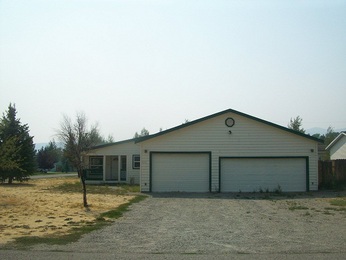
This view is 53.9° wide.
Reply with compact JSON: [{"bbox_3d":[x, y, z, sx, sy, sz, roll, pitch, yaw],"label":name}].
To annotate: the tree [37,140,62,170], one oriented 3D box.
[{"bbox_3d":[-30.600,6.500,84.000,6.400,7.600,6.000,0,-6,0],"label":"tree"}]

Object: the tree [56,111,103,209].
[{"bbox_3d":[-3.950,1.240,14.300,1.950,3.950,1.900,0,-6,0],"label":"tree"}]

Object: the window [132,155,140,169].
[{"bbox_3d":[-3.020,2.700,28.800,0.880,1.220,0.120,0,-6,0],"label":"window"}]

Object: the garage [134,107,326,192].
[{"bbox_3d":[3.600,1.670,25.400,11.700,5.250,8.000,0,-6,0],"label":"garage"}]

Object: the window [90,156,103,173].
[{"bbox_3d":[-6.780,3.140,30.200,1.200,1.500,0.120,0,-6,0],"label":"window"}]

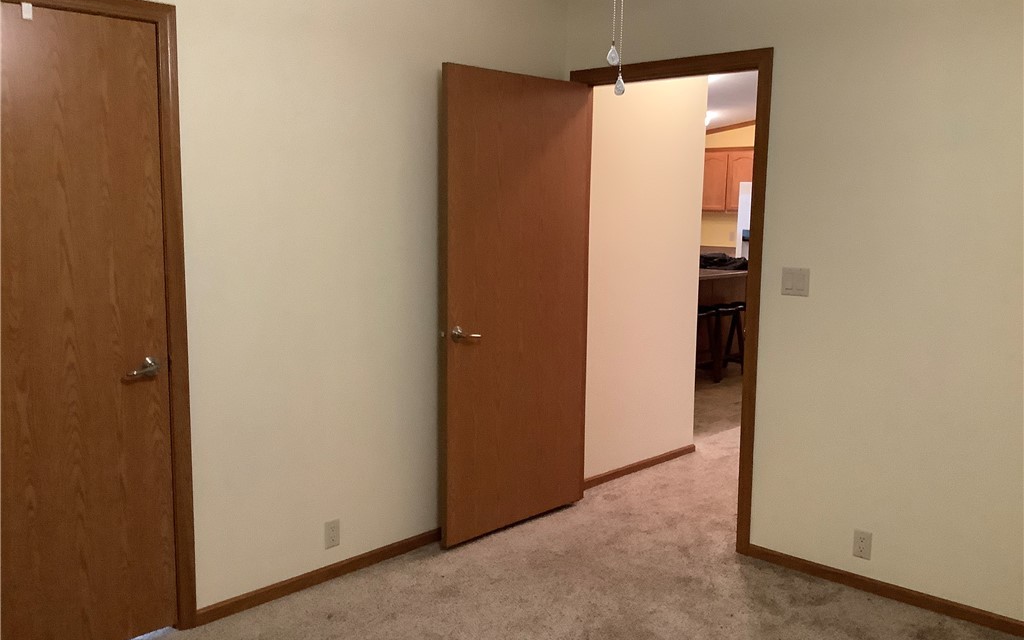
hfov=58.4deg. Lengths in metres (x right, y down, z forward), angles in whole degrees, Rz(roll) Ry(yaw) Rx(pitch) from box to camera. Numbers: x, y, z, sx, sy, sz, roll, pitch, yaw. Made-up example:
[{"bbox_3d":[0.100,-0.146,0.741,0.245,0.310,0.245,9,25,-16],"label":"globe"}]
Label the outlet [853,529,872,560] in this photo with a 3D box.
[{"bbox_3d":[1.392,0.893,3.637,0.071,0.115,0.010,8,10,43],"label":"outlet"}]

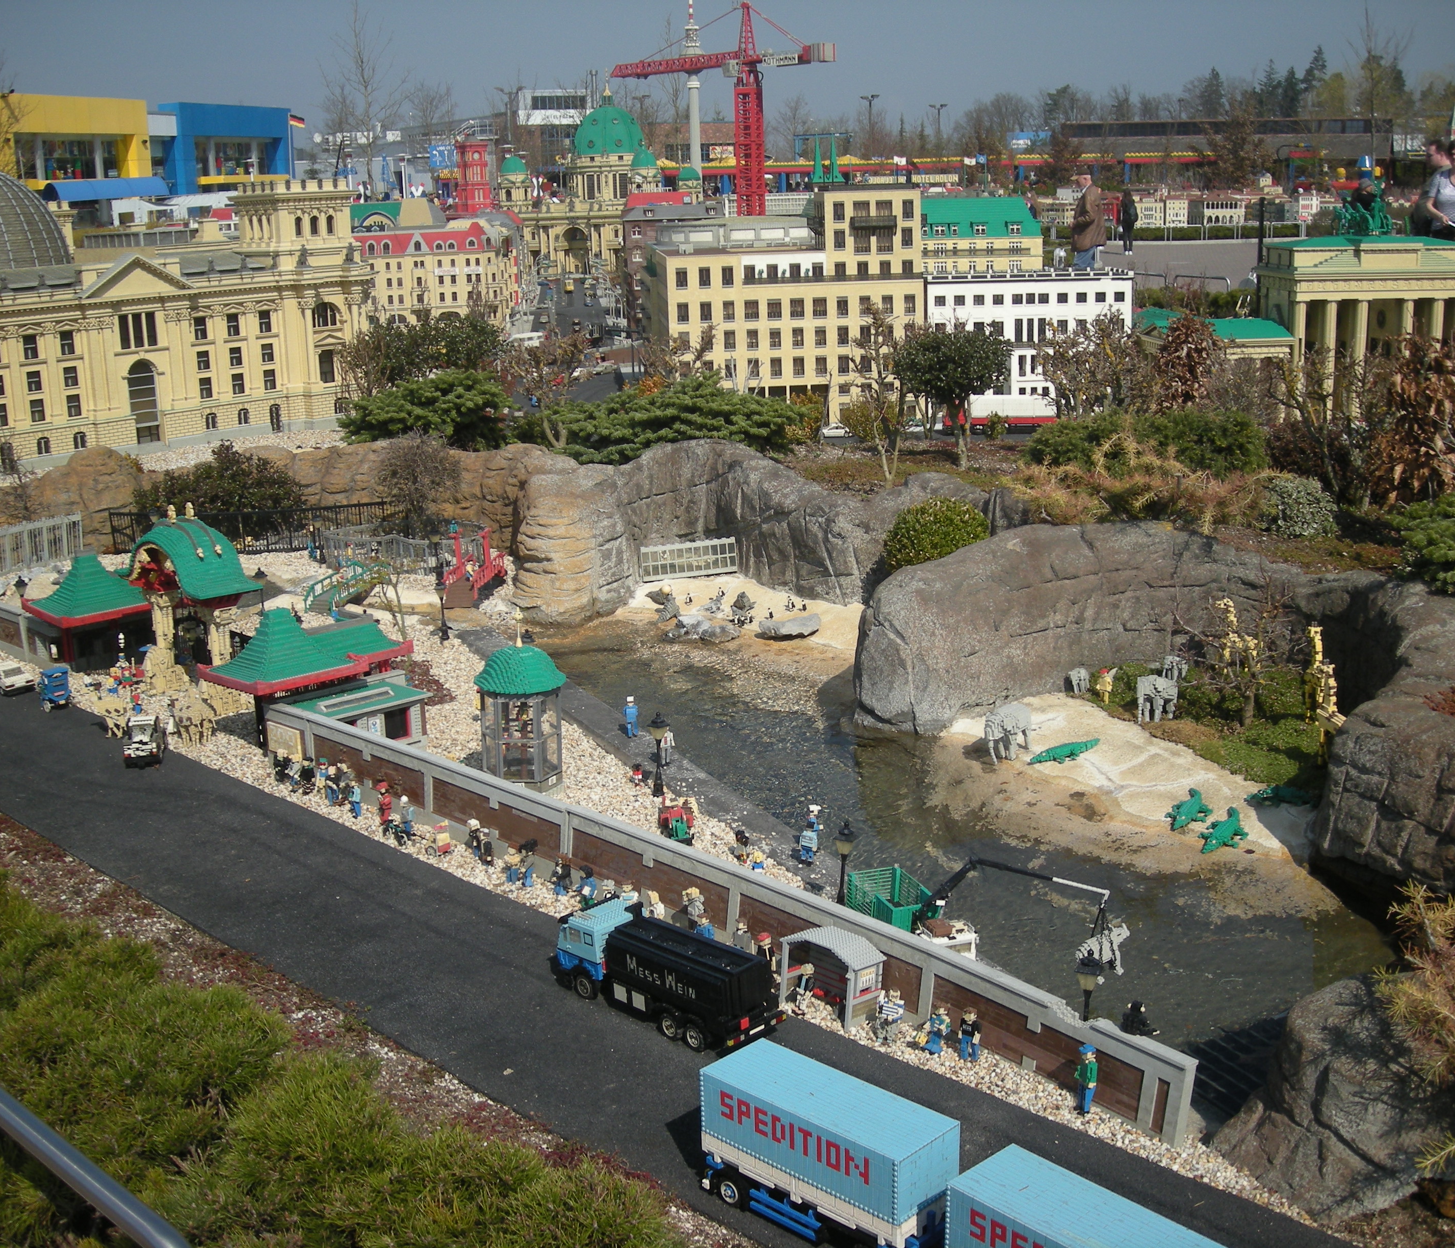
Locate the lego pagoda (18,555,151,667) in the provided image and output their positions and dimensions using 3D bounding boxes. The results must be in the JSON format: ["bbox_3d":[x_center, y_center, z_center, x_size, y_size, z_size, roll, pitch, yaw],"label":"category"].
[{"bbox_3d":[-2.056,-0.066,5.457,0.330,0.319,0.370,-13,18,-39],"label":"lego pagoda"}]

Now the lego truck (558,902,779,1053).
[{"bbox_3d":[-0.113,0.603,2.927,0.395,0.162,0.136,11,19,42],"label":"lego truck"}]

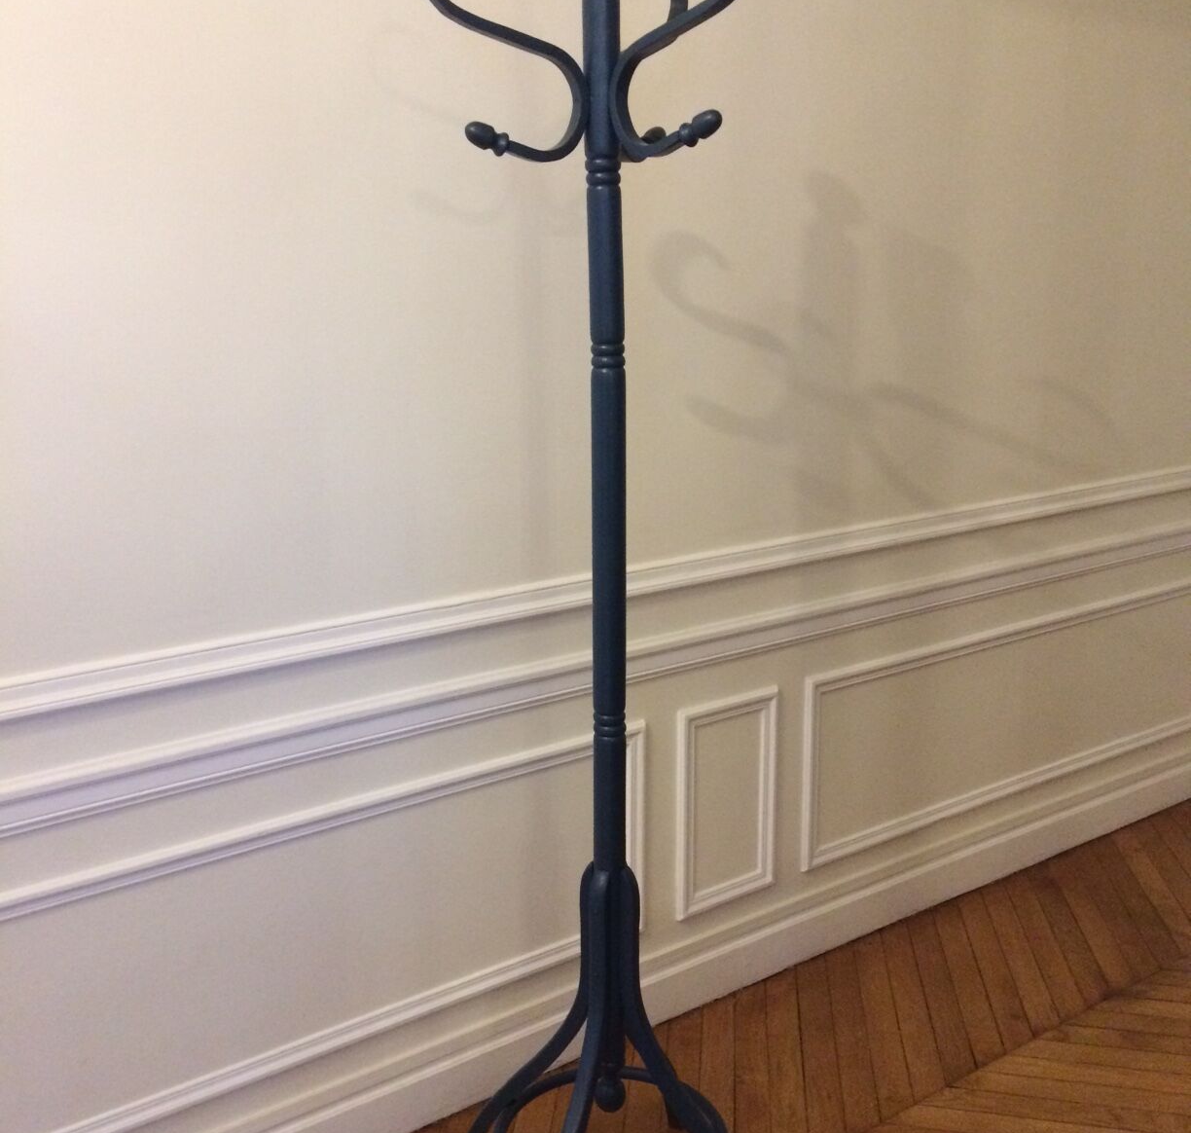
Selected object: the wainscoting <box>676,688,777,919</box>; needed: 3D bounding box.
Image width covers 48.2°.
[{"bbox_3d":[0.255,0.450,2.548,0.250,0.420,0.022,-10,16,-35],"label":"wainscoting"}]

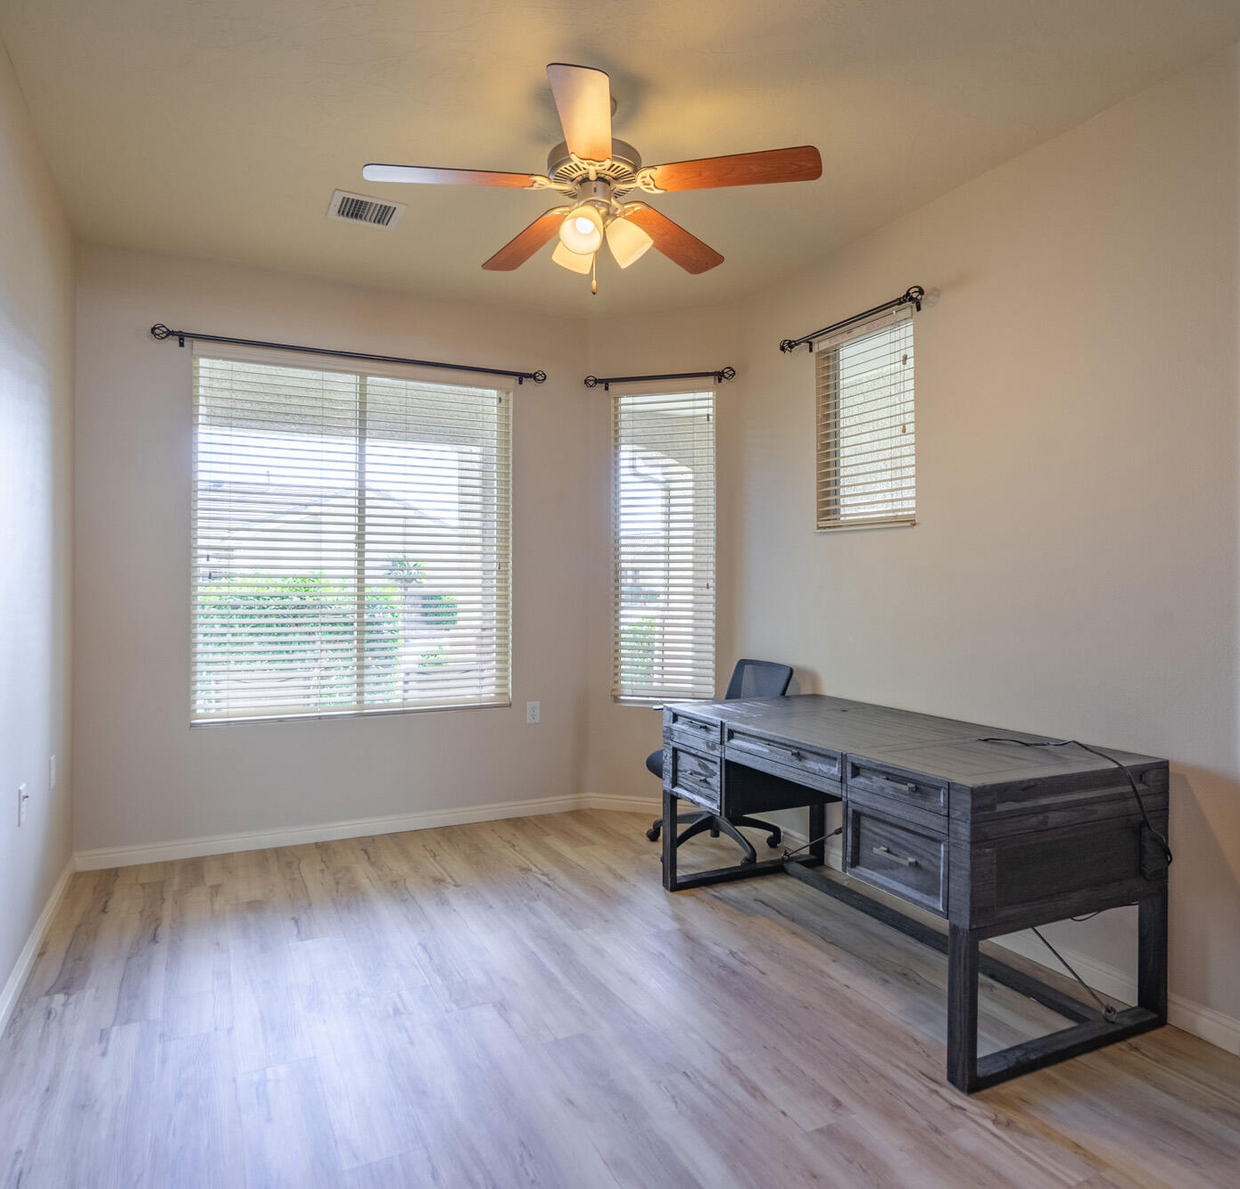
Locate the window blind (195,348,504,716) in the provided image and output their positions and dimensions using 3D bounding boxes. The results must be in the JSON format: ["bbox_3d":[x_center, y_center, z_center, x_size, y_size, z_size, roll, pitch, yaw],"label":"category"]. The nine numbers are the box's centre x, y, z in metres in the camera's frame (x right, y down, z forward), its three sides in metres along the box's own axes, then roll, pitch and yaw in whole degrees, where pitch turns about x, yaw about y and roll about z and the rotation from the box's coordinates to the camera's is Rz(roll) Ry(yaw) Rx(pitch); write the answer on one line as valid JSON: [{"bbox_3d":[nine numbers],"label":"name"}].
[{"bbox_3d":[-1.270,-0.264,3.958,1.528,1.730,0.080,0,0,-26],"label":"window blind"}]

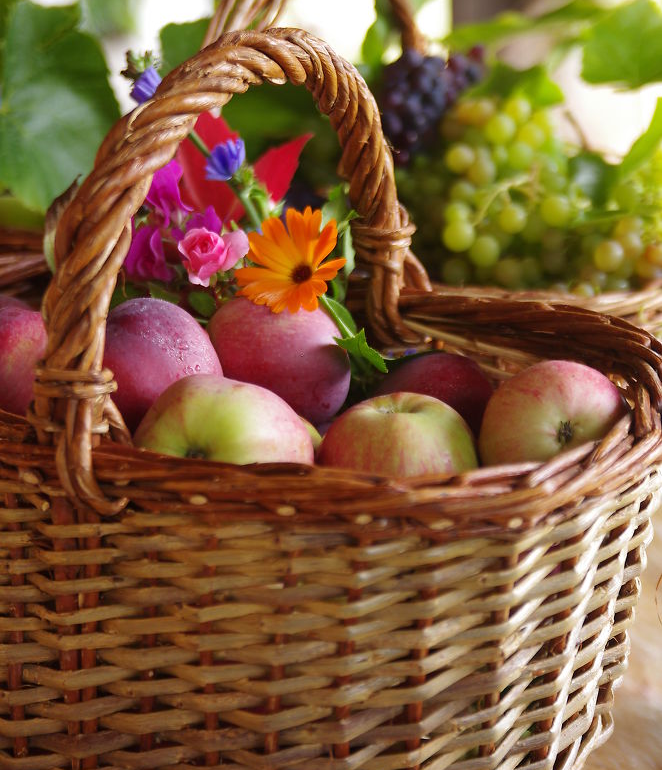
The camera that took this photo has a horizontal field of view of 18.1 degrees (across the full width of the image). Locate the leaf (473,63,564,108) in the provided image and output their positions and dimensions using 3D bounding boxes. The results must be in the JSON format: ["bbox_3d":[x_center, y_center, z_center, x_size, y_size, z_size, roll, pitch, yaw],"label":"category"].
[{"bbox_3d":[0.114,-0.181,1.260,0.057,0.027,0.050,0,16,0],"label":"leaf"}]

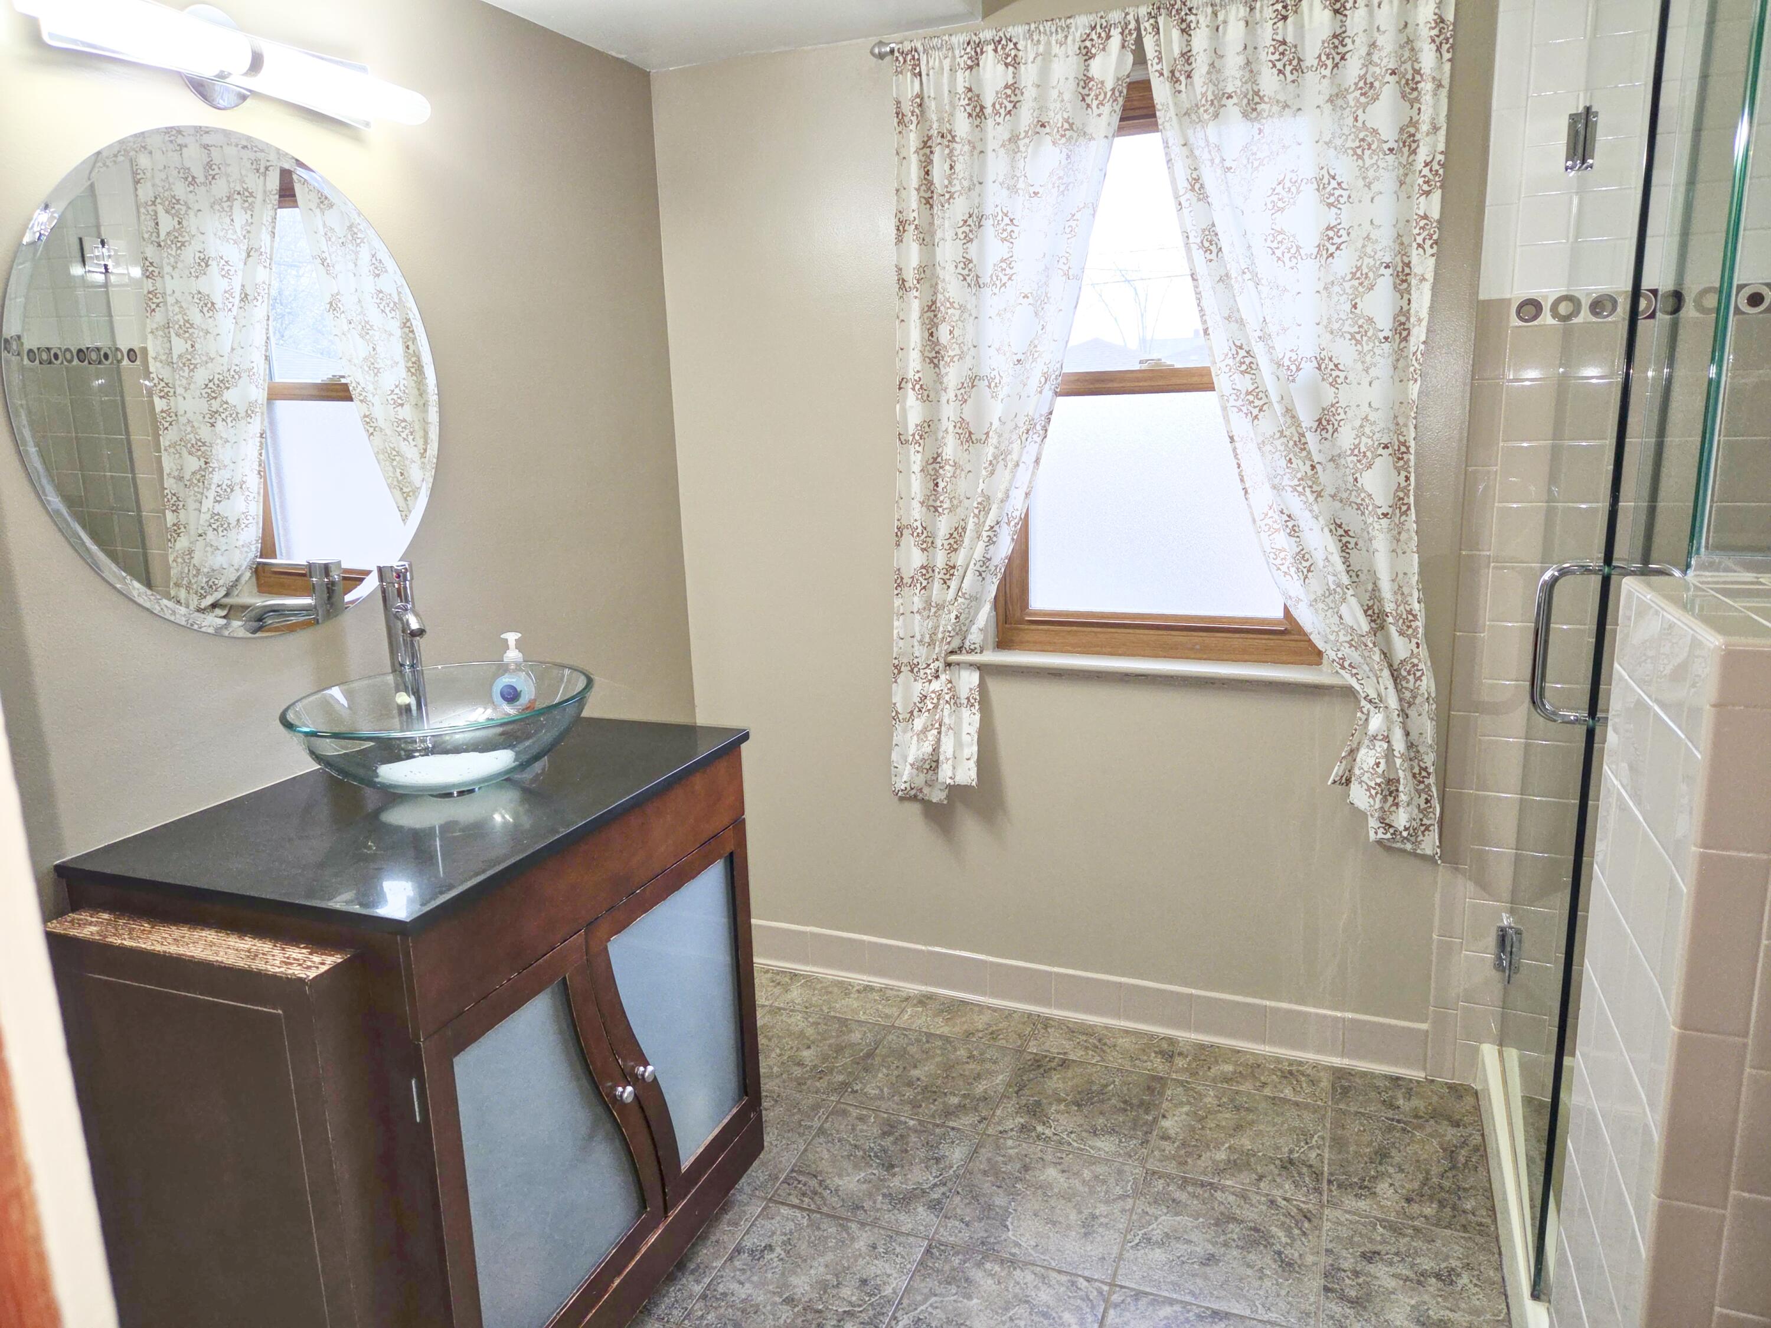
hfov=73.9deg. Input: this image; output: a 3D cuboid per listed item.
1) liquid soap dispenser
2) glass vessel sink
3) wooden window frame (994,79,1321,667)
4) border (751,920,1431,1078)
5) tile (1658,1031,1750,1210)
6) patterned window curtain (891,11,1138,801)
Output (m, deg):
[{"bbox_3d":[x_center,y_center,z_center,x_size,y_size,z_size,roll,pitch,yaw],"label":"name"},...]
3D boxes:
[{"bbox_3d":[-0.628,0.027,1.996,0.078,0.162,0.053,-4,13,-8],"label":"liquid soap dispenser"},{"bbox_3d":[-0.622,0.111,1.669,0.418,0.141,0.418,3,14,21],"label":"glass vessel sink"},{"bbox_3d":[0.553,-0.567,2.376,0.680,1.120,0.080,3,14,21],"label":"wooden window frame"},{"bbox_3d":[0.324,0.738,2.672,1.650,0.114,0.012,3,14,21],"label":"border"},{"bbox_3d":[0.658,0.367,0.954,0.051,0.152,0.009,3,14,21],"label":"tile"},{"bbox_3d":[0.242,-0.433,2.363,0.510,1.530,0.090,3,14,21],"label":"patterned window curtain"}]

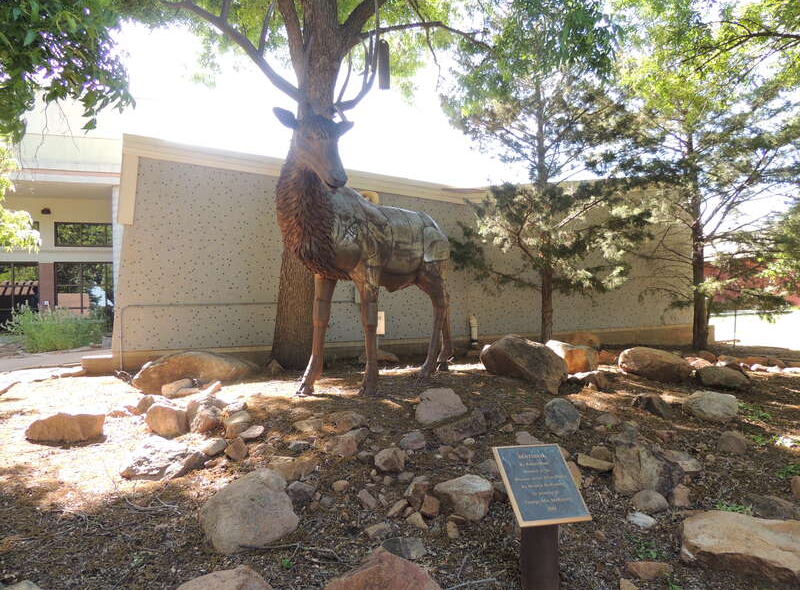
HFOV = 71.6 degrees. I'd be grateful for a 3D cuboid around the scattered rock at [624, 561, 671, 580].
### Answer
[{"bbox_3d":[1.313,1.461,2.930,0.250,0.085,0.160,-2,-2,24],"label":"scattered rock"}]

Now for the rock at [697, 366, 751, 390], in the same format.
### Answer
[{"bbox_3d":[3.529,0.900,6.051,0.589,0.226,0.442,0,0,0],"label":"rock"}]

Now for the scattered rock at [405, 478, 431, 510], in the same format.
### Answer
[{"bbox_3d":[0.108,1.224,3.422,0.160,0.169,0.144,0,0,0],"label":"scattered rock"}]

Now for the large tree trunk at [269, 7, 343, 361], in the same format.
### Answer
[{"bbox_3d":[-1.193,-1.306,7.000,0.850,4.400,0.650,-1,-2,0],"label":"large tree trunk"}]

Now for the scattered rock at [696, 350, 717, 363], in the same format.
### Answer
[{"bbox_3d":[4.806,0.964,8.698,0.314,0.203,0.282,0,0,0],"label":"scattered rock"}]

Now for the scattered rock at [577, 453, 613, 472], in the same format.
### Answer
[{"bbox_3d":[1.347,1.160,3.841,0.249,0.098,0.150,0,0,0],"label":"scattered rock"}]

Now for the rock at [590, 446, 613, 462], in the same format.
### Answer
[{"bbox_3d":[1.369,1.083,3.768,0.149,0.116,0.120,0,0,20],"label":"rock"}]

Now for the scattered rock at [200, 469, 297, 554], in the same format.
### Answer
[{"bbox_3d":[-0.859,1.227,3.145,0.544,0.370,0.463,0,0,0],"label":"scattered rock"}]

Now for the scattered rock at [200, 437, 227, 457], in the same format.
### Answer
[{"bbox_3d":[-1.319,1.079,3.925,0.184,0.115,0.150,0,0,-19],"label":"scattered rock"}]

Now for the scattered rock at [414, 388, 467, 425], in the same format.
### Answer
[{"bbox_3d":[0.352,0.969,4.820,0.430,0.280,0.320,-1,-2,4],"label":"scattered rock"}]

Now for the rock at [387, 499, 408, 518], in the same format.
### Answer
[{"bbox_3d":[-0.015,1.282,3.330,0.132,0.085,0.100,0,0,0],"label":"rock"}]

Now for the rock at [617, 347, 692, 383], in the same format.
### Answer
[{"bbox_3d":[3.097,0.858,6.750,0.850,0.400,0.580,-2,-2,25],"label":"rock"}]

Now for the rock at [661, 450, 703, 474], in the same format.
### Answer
[{"bbox_3d":[1.865,1.099,3.662,0.264,0.146,0.185,0,0,12],"label":"rock"}]

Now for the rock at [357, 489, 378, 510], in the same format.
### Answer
[{"bbox_3d":[-0.186,1.170,3.174,0.126,0.105,0.113,0,0,-3],"label":"rock"}]

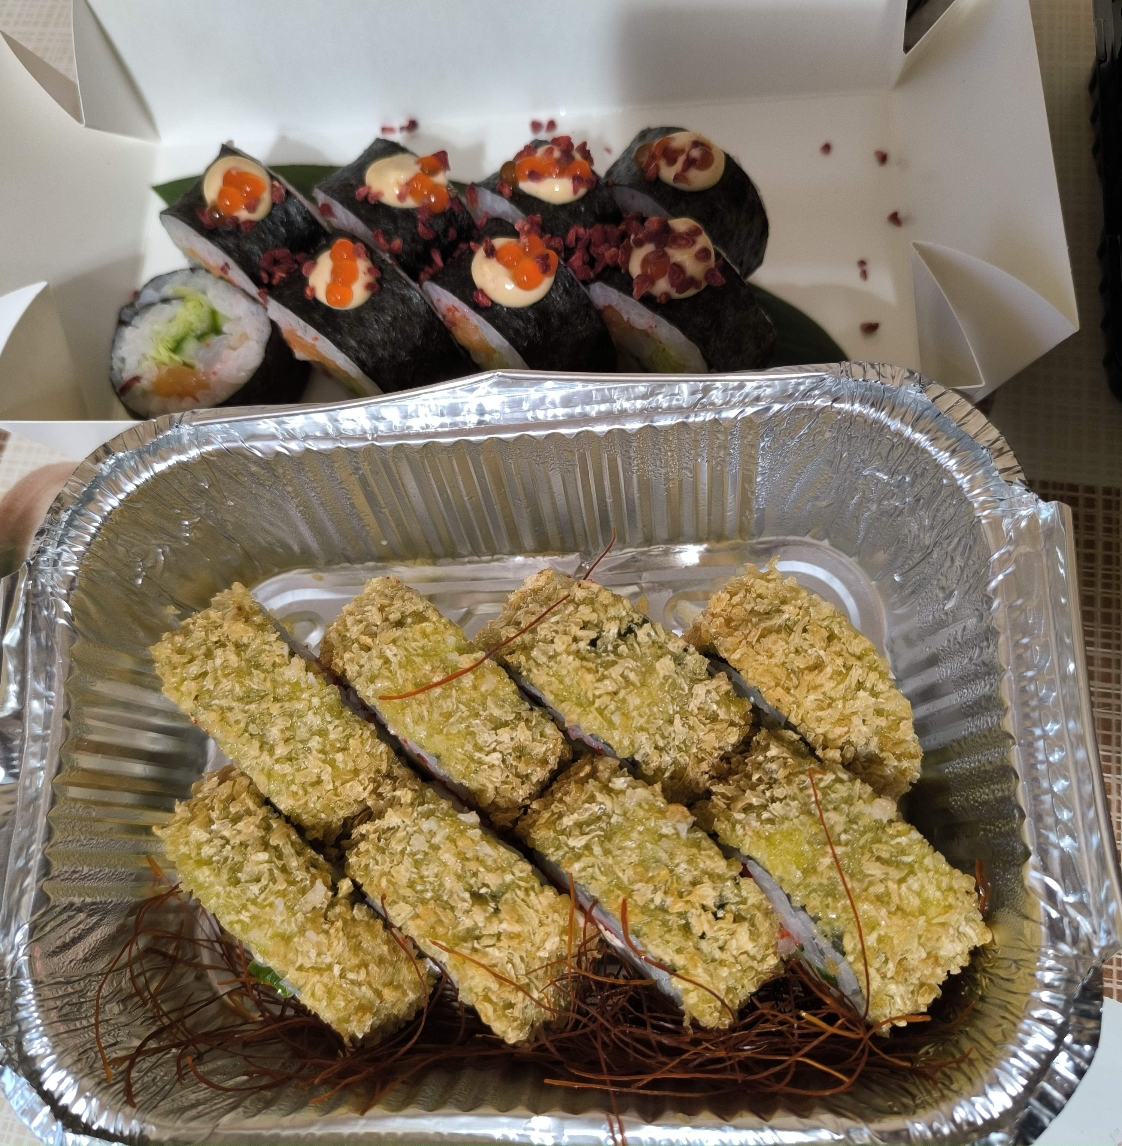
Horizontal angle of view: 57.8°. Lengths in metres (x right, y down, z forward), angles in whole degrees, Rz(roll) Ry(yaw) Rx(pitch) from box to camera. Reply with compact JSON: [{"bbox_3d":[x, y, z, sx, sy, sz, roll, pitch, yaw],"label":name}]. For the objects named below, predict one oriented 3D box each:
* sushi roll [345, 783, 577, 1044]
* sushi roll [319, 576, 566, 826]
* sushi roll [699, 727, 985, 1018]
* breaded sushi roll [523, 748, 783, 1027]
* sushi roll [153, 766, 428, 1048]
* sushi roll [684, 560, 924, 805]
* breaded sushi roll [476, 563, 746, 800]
[{"bbox_3d":[-0.018,0.068,0.210,0.053,0.040,0.024,42,72,15],"label":"sushi roll"},{"bbox_3d":[-0.025,0.028,0.222,0.057,0.040,0.021,41,74,15],"label":"sushi roll"},{"bbox_3d":[0.054,0.061,0.204,0.024,0.040,0.056,-40,74,-12],"label":"sushi roll"},{"bbox_3d":[0.018,0.064,0.207,0.024,0.040,0.055,-43,74,-14],"label":"breaded sushi roll"},{"bbox_3d":[-0.056,0.070,0.213,0.059,0.040,0.022,40,67,15],"label":"sushi roll"},{"bbox_3d":[0.053,0.022,0.216,0.054,0.040,0.021,41,85,15],"label":"sushi roll"},{"bbox_3d":[0.011,0.025,0.219,0.056,0.040,0.023,35,76,14],"label":"breaded sushi roll"}]

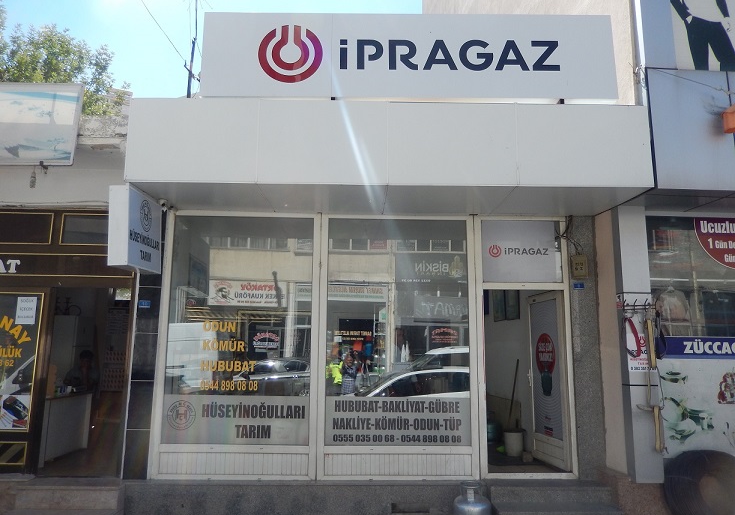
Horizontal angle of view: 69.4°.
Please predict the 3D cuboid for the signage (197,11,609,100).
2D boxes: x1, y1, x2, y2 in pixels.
[{"bbox_3d":[0.394,-1.868,5.039,3.844,0.841,0.170,0,-9,-1],"label":"signage"}]

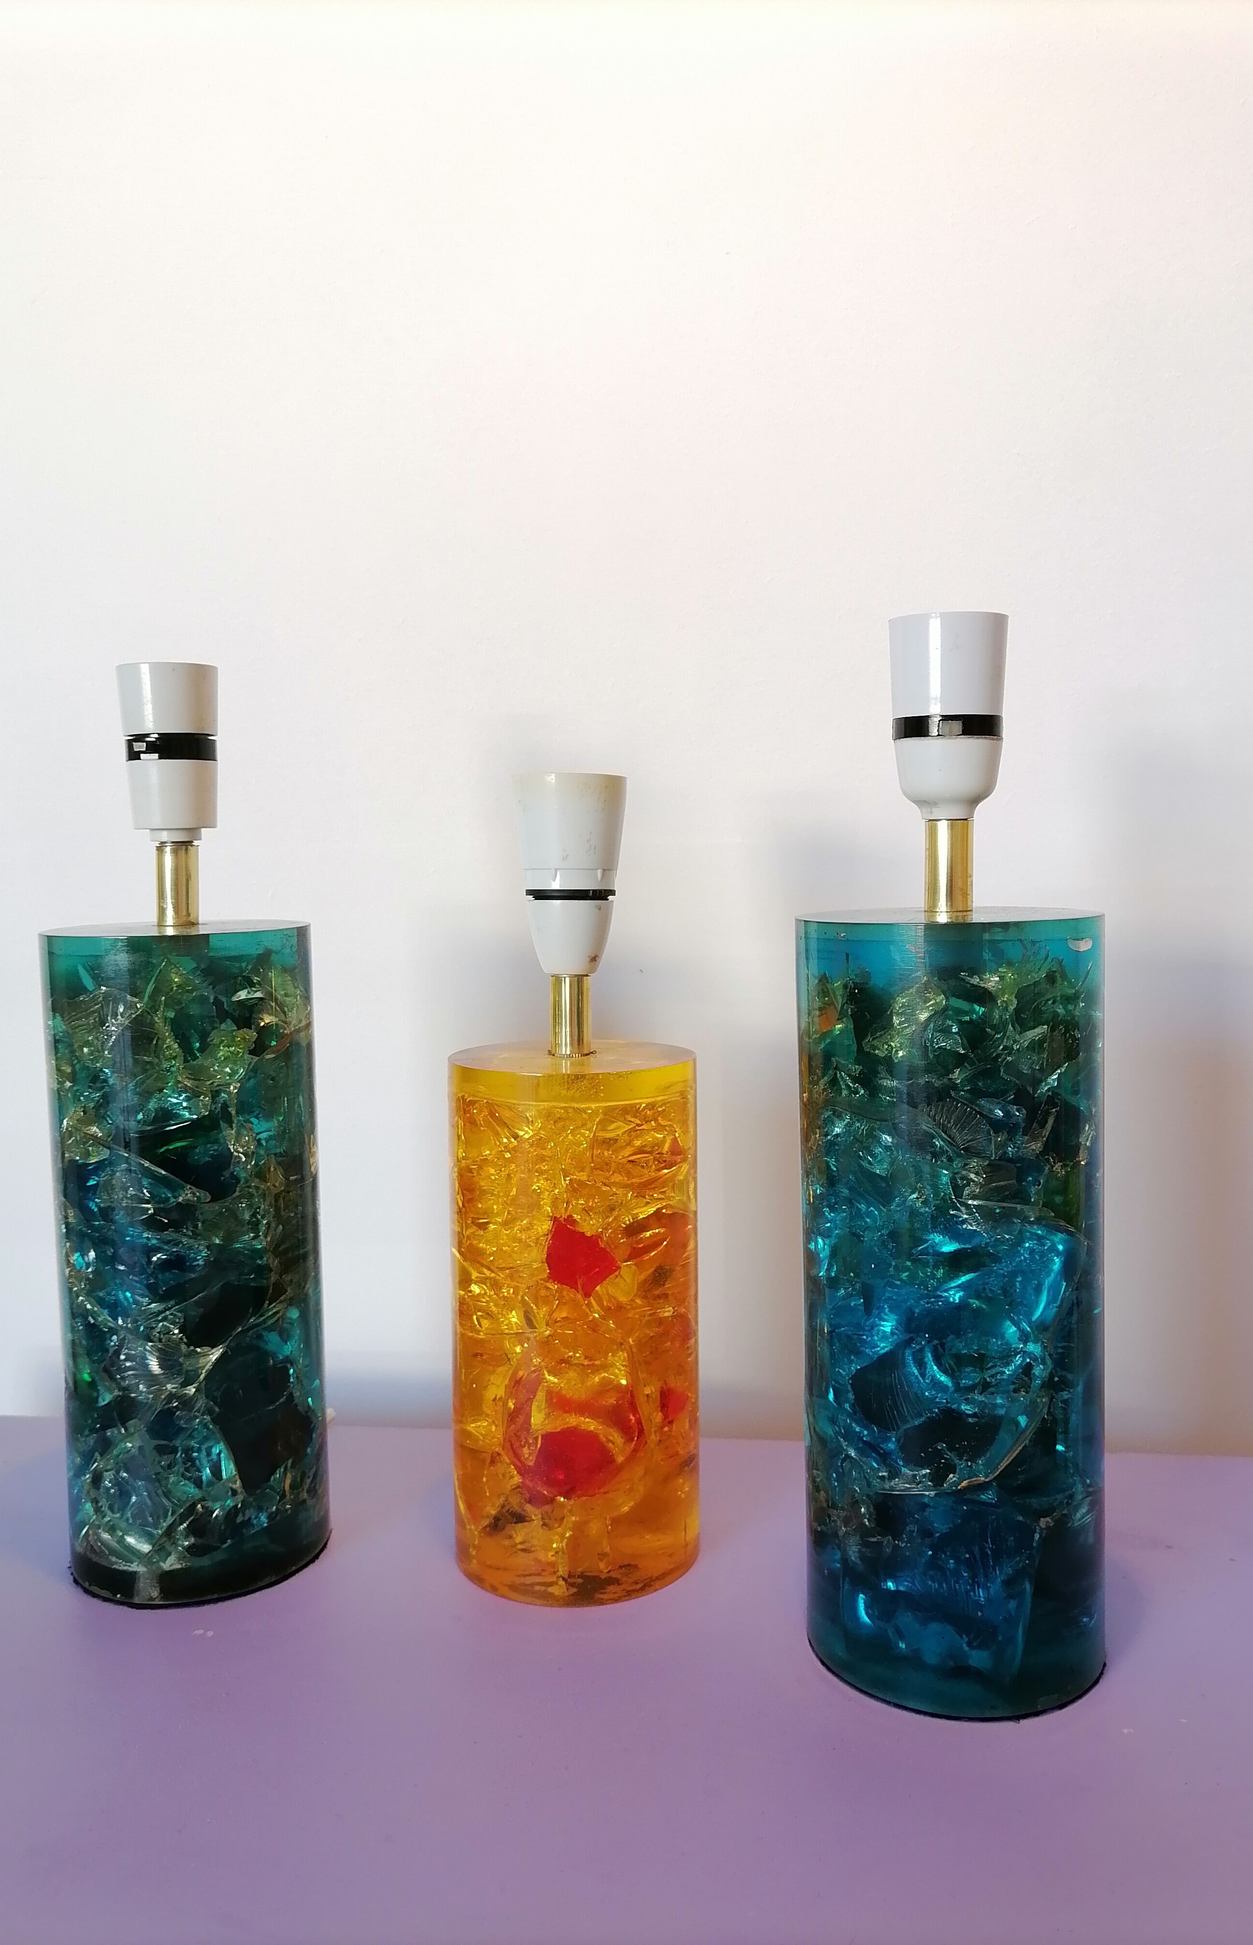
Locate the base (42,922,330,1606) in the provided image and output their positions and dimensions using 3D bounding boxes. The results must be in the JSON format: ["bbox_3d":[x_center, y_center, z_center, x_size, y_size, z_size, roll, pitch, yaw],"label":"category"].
[{"bbox_3d":[-0.173,0.107,0.581,0.102,0.250,0.102,-2,5,-17],"label":"base"}]

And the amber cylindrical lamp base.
[{"bbox_3d":[-0.020,0.131,0.577,0.097,0.198,0.097,-1,5,0],"label":"amber cylindrical lamp base"}]

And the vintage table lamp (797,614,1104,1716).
[{"bbox_3d":[0.113,0.059,0.499,0.102,0.351,0.102,0,5,13],"label":"vintage table lamp"}]

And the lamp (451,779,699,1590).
[{"bbox_3d":[-0.021,0.077,0.573,0.097,0.306,0.097,-1,5,-2],"label":"lamp"}]

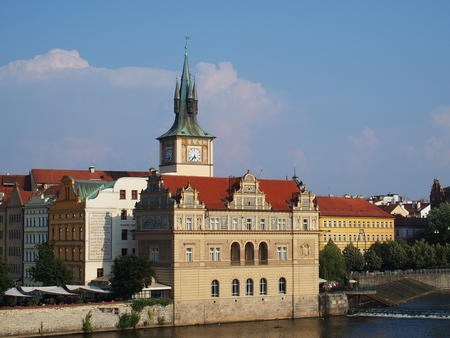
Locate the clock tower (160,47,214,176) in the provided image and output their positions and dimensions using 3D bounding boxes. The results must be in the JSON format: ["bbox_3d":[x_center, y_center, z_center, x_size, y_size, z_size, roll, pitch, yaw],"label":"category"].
[{"bbox_3d":[-6.959,-0.530,157.998,7.190,43.380,7.190,2,-5,-31],"label":"clock tower"}]

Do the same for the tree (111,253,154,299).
[{"bbox_3d":[-12.903,15.361,126.230,6.000,6.990,6.000,0,-4,0],"label":"tree"}]

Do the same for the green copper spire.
[{"bbox_3d":[-6.959,-13.682,158.929,7.520,17.010,7.520,2,-5,-31],"label":"green copper spire"}]

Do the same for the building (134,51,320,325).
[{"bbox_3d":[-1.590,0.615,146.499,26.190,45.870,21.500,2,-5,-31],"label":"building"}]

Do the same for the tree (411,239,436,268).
[{"bbox_3d":[42.515,18.596,194.171,5.600,7.530,5.600,0,-4,0],"label":"tree"}]

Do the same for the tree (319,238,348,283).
[{"bbox_3d":[18.131,16.360,154.230,5.600,9.150,5.600,0,-4,0],"label":"tree"}]

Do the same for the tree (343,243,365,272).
[{"bbox_3d":[25.405,17.888,179.184,4.400,6.820,4.400,0,-4,0],"label":"tree"}]

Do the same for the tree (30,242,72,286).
[{"bbox_3d":[-26.870,15.690,140.242,6.400,8.710,6.400,0,-4,0],"label":"tree"}]

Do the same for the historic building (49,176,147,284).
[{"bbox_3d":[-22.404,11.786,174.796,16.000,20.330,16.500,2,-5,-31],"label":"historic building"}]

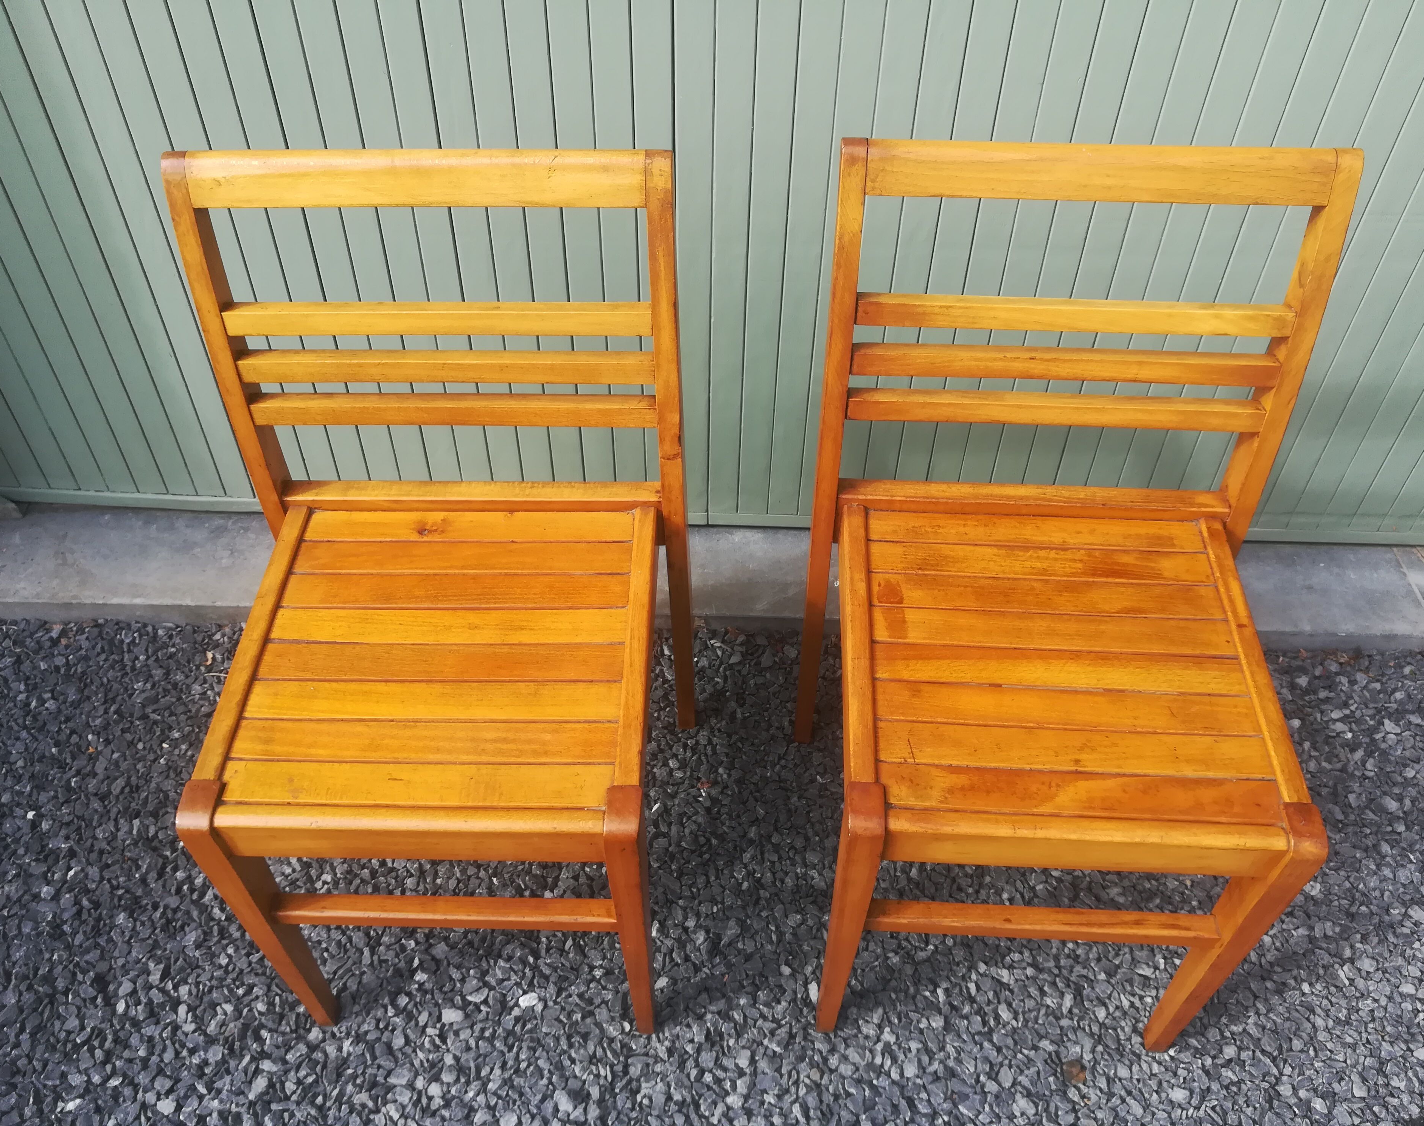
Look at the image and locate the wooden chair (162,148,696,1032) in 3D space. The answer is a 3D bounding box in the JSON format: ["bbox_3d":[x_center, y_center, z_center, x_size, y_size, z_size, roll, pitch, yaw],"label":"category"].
[{"bbox_3d":[-0.255,0.083,1.132,0.445,0.828,0.462,1,46,1],"label":"wooden chair"}]

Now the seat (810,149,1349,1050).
[{"bbox_3d":[0.324,0.087,1.112,0.445,0.828,0.462,2,46,2],"label":"seat"}]

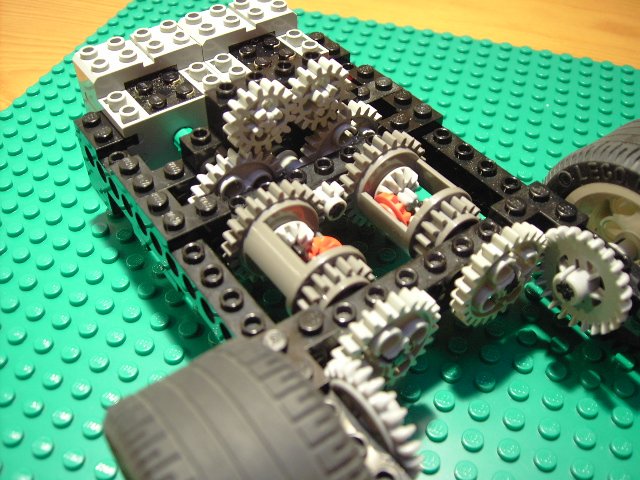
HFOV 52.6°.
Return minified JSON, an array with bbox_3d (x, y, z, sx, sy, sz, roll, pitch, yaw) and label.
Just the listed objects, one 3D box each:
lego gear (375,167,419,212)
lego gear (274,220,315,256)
[{"bbox_3d":[0.020,-0.011,0.161,0.014,0.014,0.005,-27,50,-25],"label":"lego gear"},{"bbox_3d":[-0.006,0.002,0.146,0.013,0.013,0.005,-27,51,-25],"label":"lego gear"}]

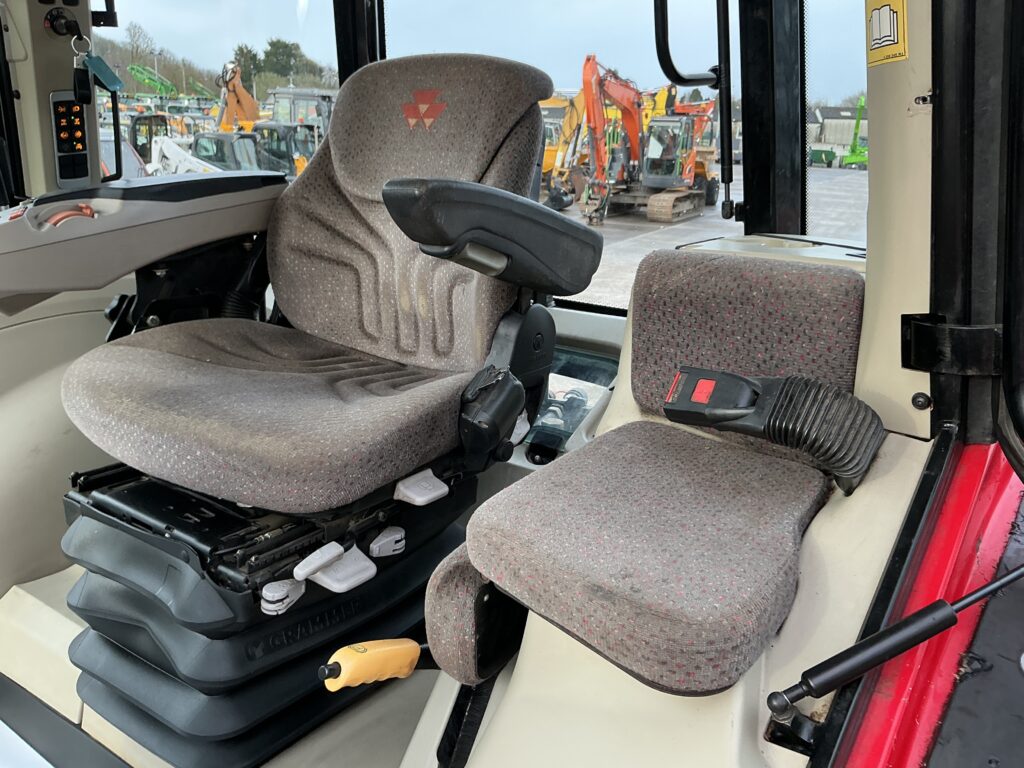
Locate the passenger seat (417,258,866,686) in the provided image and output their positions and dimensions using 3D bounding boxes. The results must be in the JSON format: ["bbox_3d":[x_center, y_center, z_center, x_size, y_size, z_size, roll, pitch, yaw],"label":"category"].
[{"bbox_3d":[0.180,0.080,1.045,0.410,0.450,0.430,16,22,39],"label":"passenger seat"}]

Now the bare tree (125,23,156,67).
[{"bbox_3d":[-58.463,-52.813,130.000,4.800,8.000,4.800,1,17,0],"label":"bare tree"}]

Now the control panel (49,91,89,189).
[{"bbox_3d":[-0.763,-0.420,1.430,0.060,0.164,0.018,-15,23,-43],"label":"control panel"}]

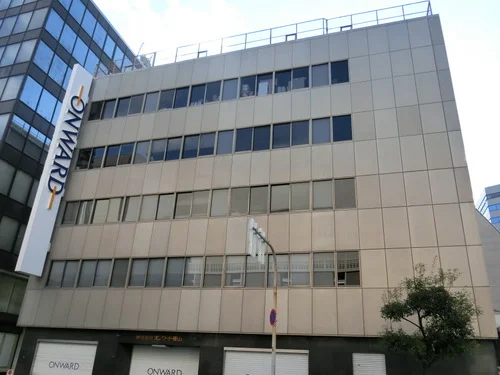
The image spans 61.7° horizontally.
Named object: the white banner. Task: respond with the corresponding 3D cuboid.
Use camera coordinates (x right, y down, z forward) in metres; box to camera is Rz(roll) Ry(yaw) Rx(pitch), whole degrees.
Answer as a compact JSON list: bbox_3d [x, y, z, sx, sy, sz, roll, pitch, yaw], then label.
[{"bbox_3d":[-11.005,-1.500,24.154,0.320,13.046,1.398,-5,-25,18],"label":"white banner"}]

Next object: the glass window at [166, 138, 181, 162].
[{"bbox_3d":[-4.240,-2.105,23.420,0.927,1.442,0.100,-5,-25,18],"label":"glass window"}]

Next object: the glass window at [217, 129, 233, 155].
[{"bbox_3d":[-1.303,-2.353,22.099,0.879,1.431,0.100,-5,-25,18],"label":"glass window"}]

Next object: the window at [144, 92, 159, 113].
[{"bbox_3d":[-6.284,-5.449,26.898,1.012,1.573,0.100,-5,-24,17],"label":"window"}]

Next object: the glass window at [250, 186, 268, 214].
[{"bbox_3d":[0.502,0.683,21.769,1.012,1.573,0.100,-5,-24,17],"label":"glass window"}]

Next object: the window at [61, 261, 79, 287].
[{"bbox_3d":[-9.426,4.564,22.124,0.927,1.442,0.100,-5,-25,18],"label":"window"}]

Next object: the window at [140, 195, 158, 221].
[{"bbox_3d":[-5.234,1.068,21.898,0.879,1.407,0.100,-5,-25,18],"label":"window"}]

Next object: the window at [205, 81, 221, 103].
[{"bbox_3d":[-2.098,-5.469,24.242,0.927,1.442,0.100,-5,-25,18],"label":"window"}]

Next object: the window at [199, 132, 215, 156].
[{"bbox_3d":[-2.288,-2.296,22.507,0.935,1.428,0.090,-5,-25,18],"label":"window"}]

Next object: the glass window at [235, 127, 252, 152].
[{"bbox_3d":[-0.315,-2.539,22.062,0.892,1.421,0.100,-5,-26,18],"label":"glass window"}]

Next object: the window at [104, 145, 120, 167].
[{"bbox_3d":[-8.551,-1.975,26.144,1.012,1.573,0.100,-5,-24,17],"label":"window"}]

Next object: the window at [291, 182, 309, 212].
[{"bbox_3d":[2.315,0.425,19.492,0.879,1.407,0.100,-5,-25,18],"label":"window"}]

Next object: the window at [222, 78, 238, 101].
[{"bbox_3d":[-1.094,-5.548,23.922,0.927,1.442,0.100,-5,-25,18],"label":"window"}]

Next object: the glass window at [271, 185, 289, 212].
[{"bbox_3d":[1.427,0.504,19.978,0.892,1.428,0.100,-5,-26,18],"label":"glass window"}]

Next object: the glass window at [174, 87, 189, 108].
[{"bbox_3d":[-4.153,-5.457,25.397,0.950,1.470,0.100,-5,-25,18],"label":"glass window"}]

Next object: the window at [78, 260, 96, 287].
[{"bbox_3d":[-8.995,4.809,23.269,1.012,1.573,0.100,-5,-24,17],"label":"window"}]

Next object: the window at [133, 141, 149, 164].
[{"bbox_3d":[-6.564,-2.138,25.517,1.012,1.573,0.100,-5,-24,17],"label":"window"}]

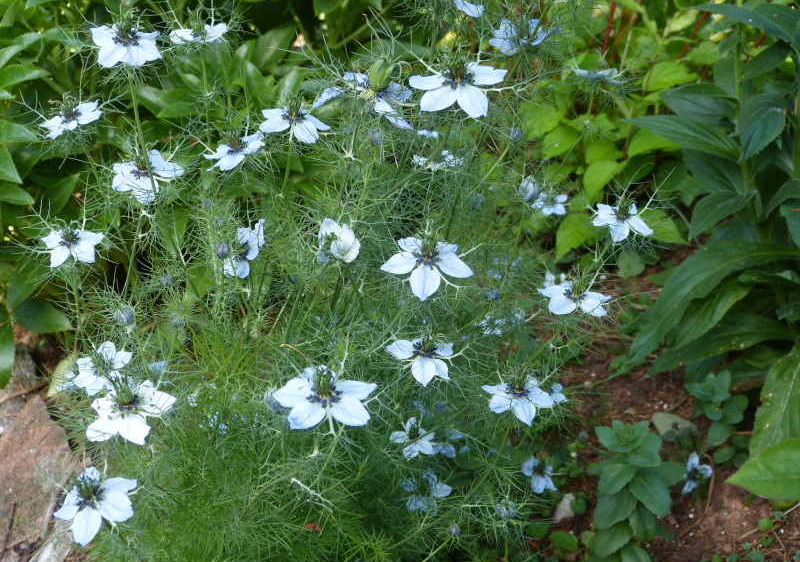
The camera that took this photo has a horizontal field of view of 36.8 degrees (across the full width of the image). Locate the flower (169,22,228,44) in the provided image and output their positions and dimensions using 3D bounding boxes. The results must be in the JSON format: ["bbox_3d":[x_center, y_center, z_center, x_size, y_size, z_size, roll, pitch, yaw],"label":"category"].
[{"bbox_3d":[-0.151,-0.186,0.900,0.045,0.016,0.045,0,16,0],"label":"flower"}]

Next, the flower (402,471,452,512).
[{"bbox_3d":[0.018,0.137,0.780,0.034,0.018,0.033,0,49,0],"label":"flower"}]

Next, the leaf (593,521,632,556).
[{"bbox_3d":[0.191,0.232,1.080,0.040,0.009,0.025,-34,62,-12],"label":"leaf"}]

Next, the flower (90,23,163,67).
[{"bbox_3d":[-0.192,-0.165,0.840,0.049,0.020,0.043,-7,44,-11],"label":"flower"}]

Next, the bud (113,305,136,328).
[{"bbox_3d":[-0.181,0.023,0.790,0.015,0.015,0.015,-7,33,4],"label":"bud"}]

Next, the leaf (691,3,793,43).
[{"bbox_3d":[0.324,-0.243,1.140,0.108,0.027,0.040,6,28,-14],"label":"leaf"}]

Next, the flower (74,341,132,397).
[{"bbox_3d":[-0.204,0.060,0.820,0.043,0.020,0.043,-6,49,6],"label":"flower"}]

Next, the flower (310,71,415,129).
[{"bbox_3d":[-0.020,-0.098,0.655,0.054,0.022,0.050,5,37,-3],"label":"flower"}]

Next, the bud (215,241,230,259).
[{"bbox_3d":[-0.121,-0.021,0.820,0.011,0.013,0.011,0,25,0],"label":"bud"}]

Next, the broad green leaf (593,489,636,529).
[{"bbox_3d":[0.188,0.200,1.050,0.040,0.009,0.026,-34,63,-11],"label":"broad green leaf"}]

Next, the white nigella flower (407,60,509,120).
[{"bbox_3d":[0.031,-0.101,0.640,0.051,0.021,0.047,0,42,0],"label":"white nigella flower"}]

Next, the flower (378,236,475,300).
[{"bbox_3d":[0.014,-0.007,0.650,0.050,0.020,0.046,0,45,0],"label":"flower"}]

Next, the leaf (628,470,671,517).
[{"bbox_3d":[0.212,0.180,1.020,0.029,0.012,0.045,-25,58,-42],"label":"leaf"}]

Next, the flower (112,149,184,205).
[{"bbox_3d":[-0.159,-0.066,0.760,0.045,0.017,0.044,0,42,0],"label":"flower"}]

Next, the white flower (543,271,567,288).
[{"bbox_3d":[0.138,-0.001,1.070,0.026,0.016,0.024,5,43,7],"label":"white flower"}]

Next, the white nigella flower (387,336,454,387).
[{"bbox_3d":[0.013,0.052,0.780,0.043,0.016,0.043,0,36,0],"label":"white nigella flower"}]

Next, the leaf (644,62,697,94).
[{"bbox_3d":[0.275,-0.207,1.220,0.055,0.018,0.042,3,39,8],"label":"leaf"}]

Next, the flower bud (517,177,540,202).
[{"bbox_3d":[0.088,-0.062,0.820,0.015,0.018,0.015,0,25,0],"label":"flower bud"}]

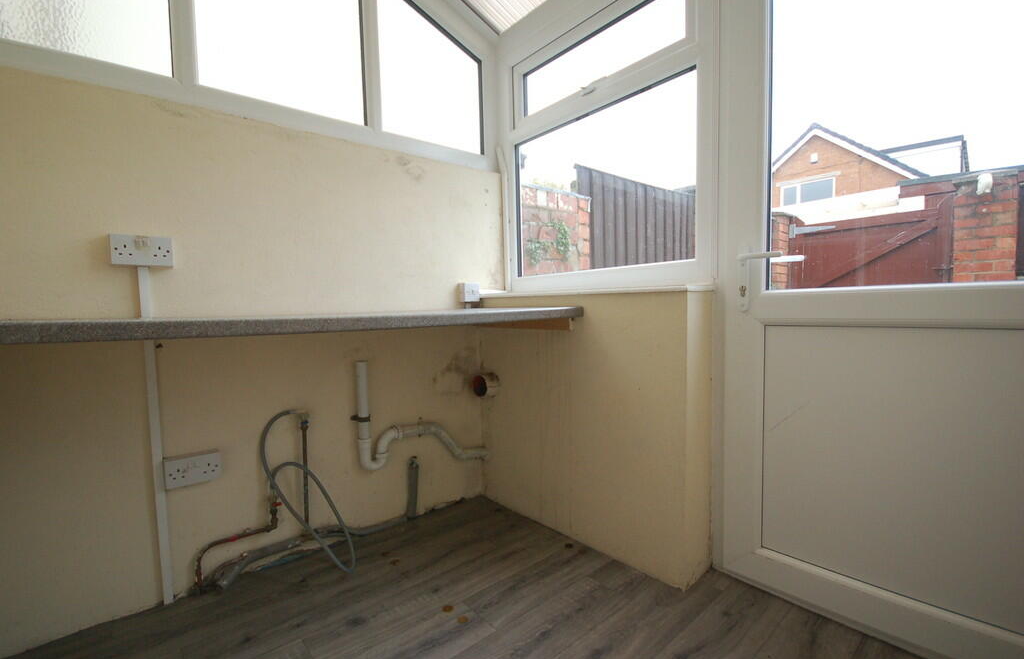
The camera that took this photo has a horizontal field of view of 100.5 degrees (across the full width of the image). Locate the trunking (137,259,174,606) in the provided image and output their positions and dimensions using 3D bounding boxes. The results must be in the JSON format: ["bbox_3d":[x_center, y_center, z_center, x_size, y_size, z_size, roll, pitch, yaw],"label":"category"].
[{"bbox_3d":[-1.136,0.350,1.360,0.025,1.092,0.017,-4,4,-37],"label":"trunking"}]

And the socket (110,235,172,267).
[{"bbox_3d":[-1.139,-0.239,1.314,0.145,0.087,0.045,-3,4,-37],"label":"socket"}]

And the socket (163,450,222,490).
[{"bbox_3d":[-1.054,0.461,1.409,0.145,0.087,0.045,-3,4,-37],"label":"socket"}]

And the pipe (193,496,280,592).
[{"bbox_3d":[-0.951,0.743,1.483,0.261,0.265,0.055,-3,4,-37],"label":"pipe"}]

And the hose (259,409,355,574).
[{"bbox_3d":[-0.733,0.593,1.518,0.267,0.583,0.230,-3,4,-37],"label":"hose"}]

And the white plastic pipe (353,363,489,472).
[{"bbox_3d":[-0.366,0.387,1.895,0.630,0.547,0.080,-3,4,-37],"label":"white plastic pipe"}]

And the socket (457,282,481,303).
[{"bbox_3d":[-0.202,-0.175,2.029,0.085,0.087,0.047,-3,4,-37],"label":"socket"}]

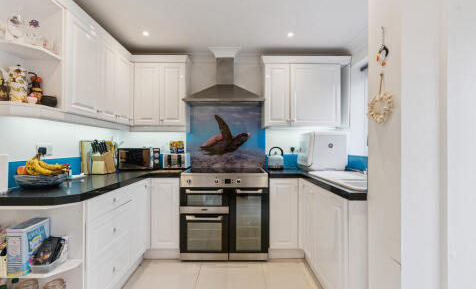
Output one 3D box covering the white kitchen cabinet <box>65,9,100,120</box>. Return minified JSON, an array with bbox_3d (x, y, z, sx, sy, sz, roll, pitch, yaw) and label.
[{"bbox_3d":[-1.375,-0.594,1.800,0.320,0.730,0.410,0,-1,0],"label":"white kitchen cabinet"}]

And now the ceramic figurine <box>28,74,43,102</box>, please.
[{"bbox_3d":[-1.312,-0.354,1.455,0.082,0.185,0.078,1,-1,-42],"label":"ceramic figurine"}]

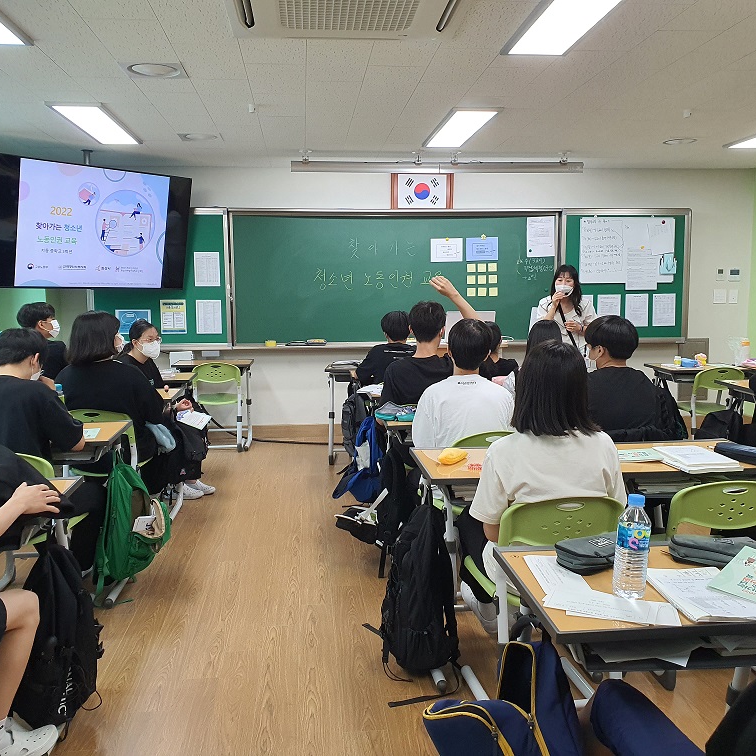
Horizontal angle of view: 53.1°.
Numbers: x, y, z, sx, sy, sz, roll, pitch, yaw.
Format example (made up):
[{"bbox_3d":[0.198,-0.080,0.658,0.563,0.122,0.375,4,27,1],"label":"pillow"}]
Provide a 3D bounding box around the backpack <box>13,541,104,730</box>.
[{"bbox_3d":[-1.028,0.811,2.458,0.230,0.570,0.290,0,7,7],"label":"backpack"}]

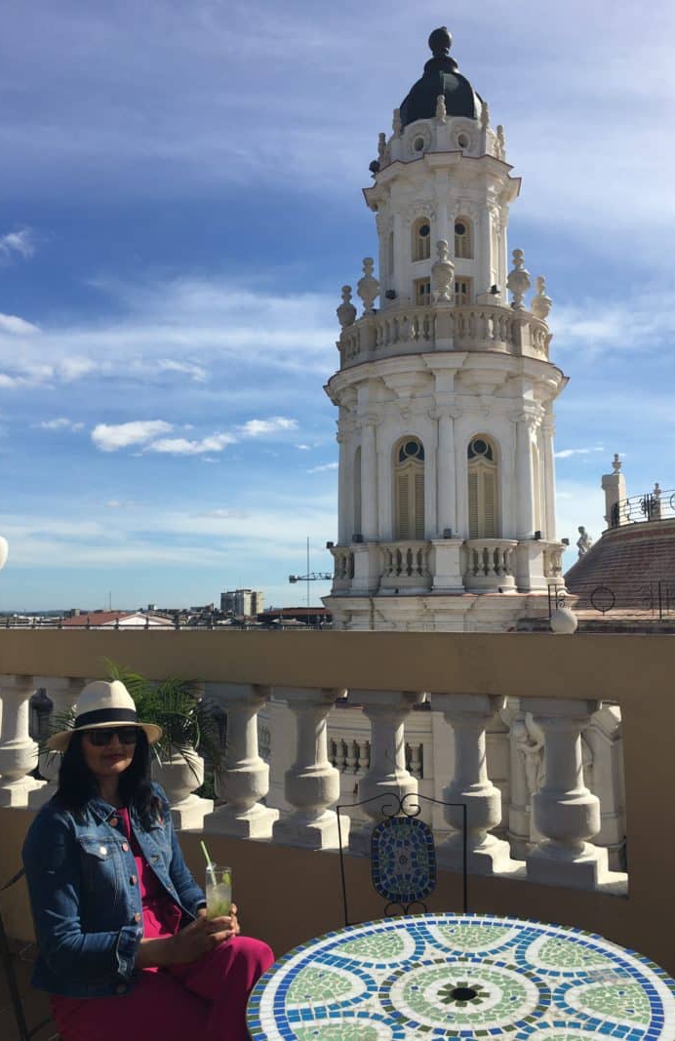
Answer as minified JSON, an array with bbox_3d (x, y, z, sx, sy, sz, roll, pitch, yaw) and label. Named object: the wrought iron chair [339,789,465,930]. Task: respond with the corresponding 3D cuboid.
[{"bbox_3d":[0.216,1.254,2.374,0.395,0.900,0.480,0,-6,-5],"label":"wrought iron chair"}]

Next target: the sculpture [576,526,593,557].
[{"bbox_3d":[10.780,1.250,38.000,0.750,2.050,0.750,-1,-6,12],"label":"sculpture"}]

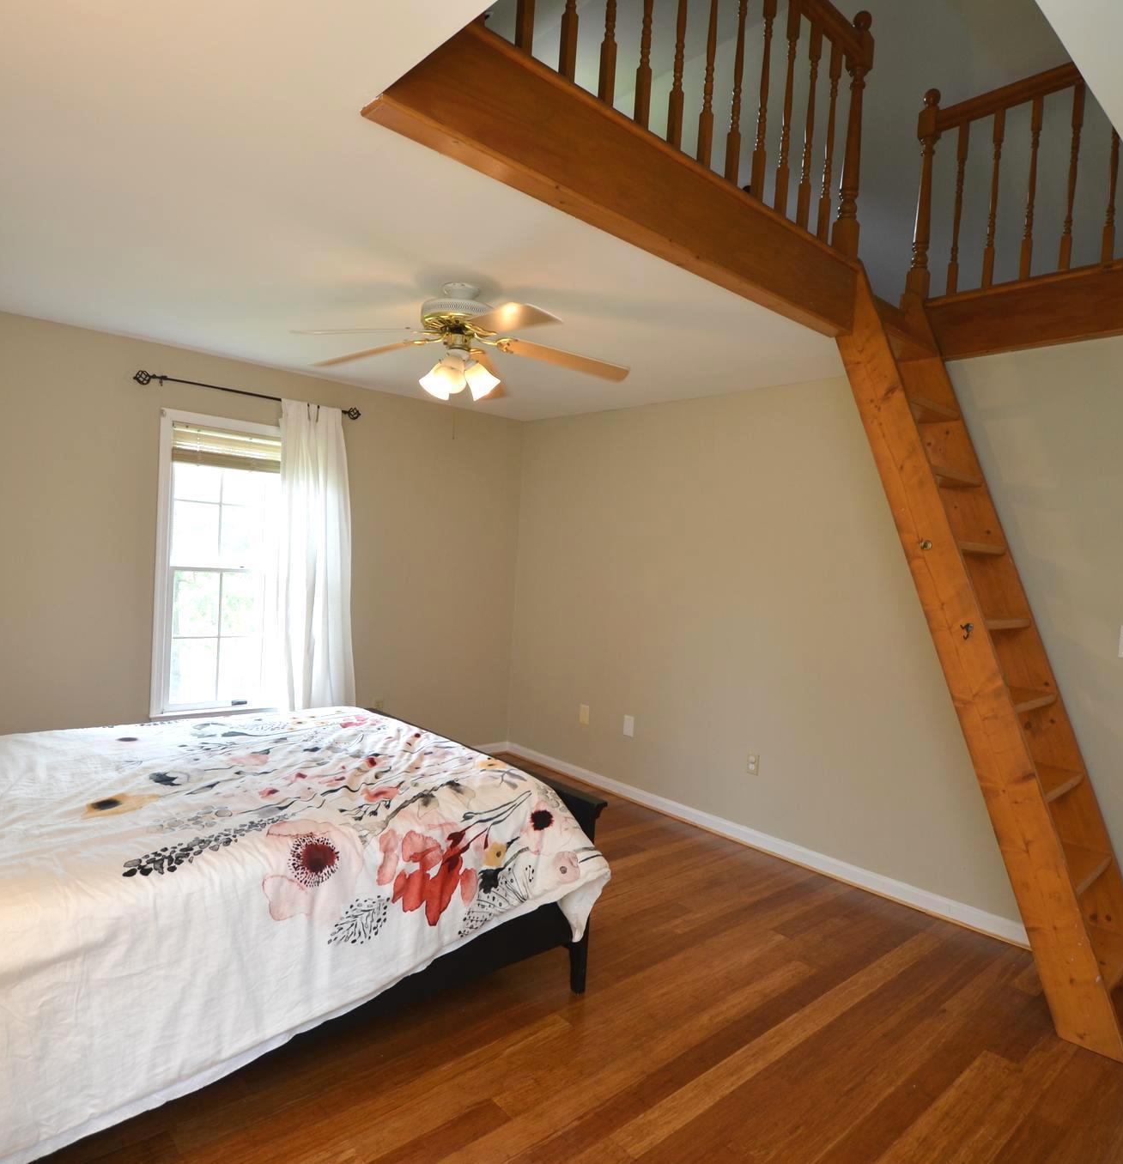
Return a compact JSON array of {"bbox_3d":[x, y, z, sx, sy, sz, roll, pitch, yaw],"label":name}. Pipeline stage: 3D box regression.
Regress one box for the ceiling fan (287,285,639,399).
[{"bbox_3d":[-0.388,-0.882,2.687,1.260,0.390,1.260,1,3,-41],"label":"ceiling fan"}]

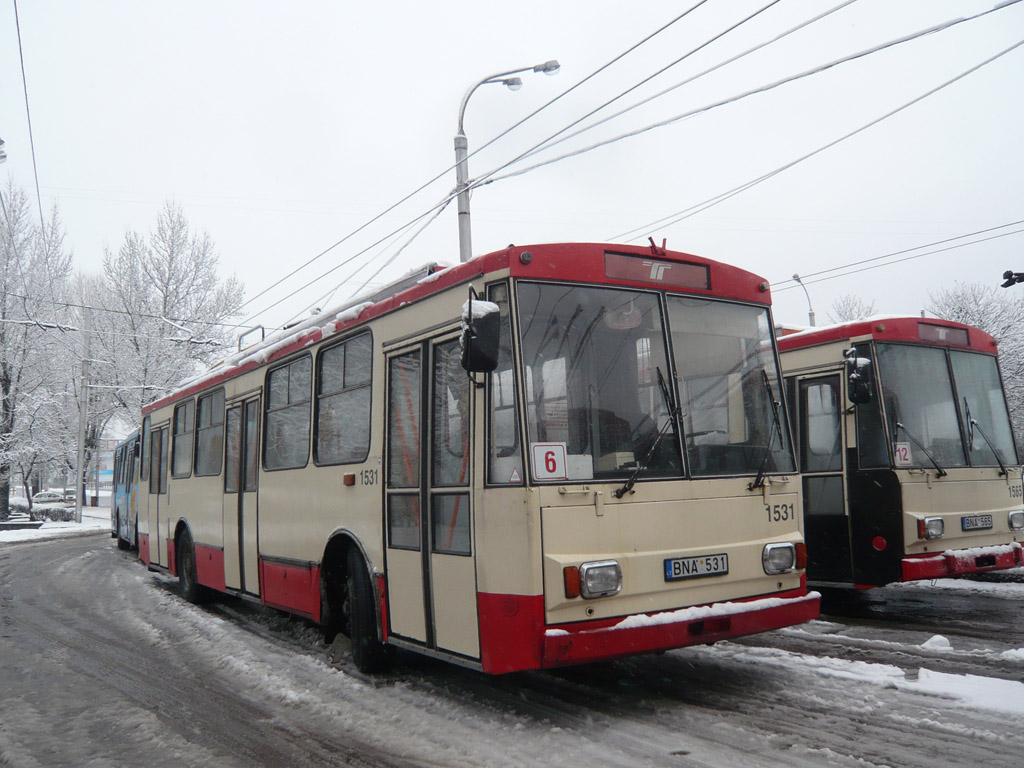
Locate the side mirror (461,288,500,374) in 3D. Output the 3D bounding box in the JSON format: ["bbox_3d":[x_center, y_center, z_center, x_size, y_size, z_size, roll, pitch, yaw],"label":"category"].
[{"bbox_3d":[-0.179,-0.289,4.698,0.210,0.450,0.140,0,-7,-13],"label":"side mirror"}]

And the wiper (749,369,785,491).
[{"bbox_3d":[1.724,0.308,5.708,0.430,0.860,0.120,3,-8,-34],"label":"wiper"}]

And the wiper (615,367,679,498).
[{"bbox_3d":[0.833,0.279,5.092,0.580,0.850,0.120,3,-8,-34],"label":"wiper"}]

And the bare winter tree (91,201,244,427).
[{"bbox_3d":[-20.796,-1.298,50.000,8.800,18.600,8.400,1,-7,-23],"label":"bare winter tree"}]

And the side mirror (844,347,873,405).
[{"bbox_3d":[3.227,-0.070,7.703,0.210,0.440,0.140,0,-7,-13],"label":"side mirror"}]

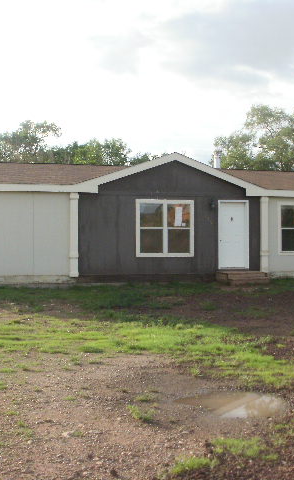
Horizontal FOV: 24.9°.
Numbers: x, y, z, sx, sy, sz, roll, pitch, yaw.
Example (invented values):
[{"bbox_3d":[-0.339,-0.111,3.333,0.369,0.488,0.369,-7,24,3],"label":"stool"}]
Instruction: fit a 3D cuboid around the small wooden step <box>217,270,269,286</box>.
[{"bbox_3d":[2.959,1.184,20.556,1.320,0.410,1.100,0,-1,-17],"label":"small wooden step"}]

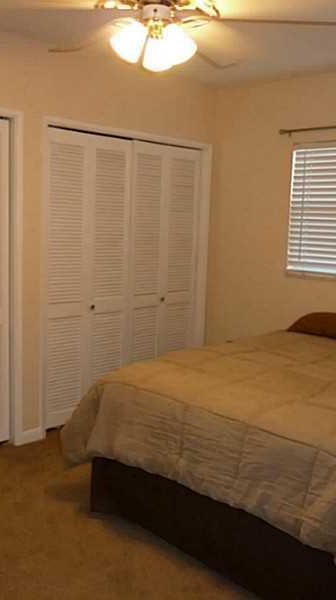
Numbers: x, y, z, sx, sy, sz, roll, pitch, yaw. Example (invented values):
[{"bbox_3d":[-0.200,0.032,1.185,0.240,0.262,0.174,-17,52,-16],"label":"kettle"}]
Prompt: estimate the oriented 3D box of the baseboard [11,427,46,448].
[{"bbox_3d":[-0.920,0.904,3.827,0.237,0.088,0.018,-5,10,-43],"label":"baseboard"}]

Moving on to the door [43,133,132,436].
[{"bbox_3d":[-0.553,-0.134,4.059,0.694,2.000,0.036,-5,10,-43],"label":"door"}]

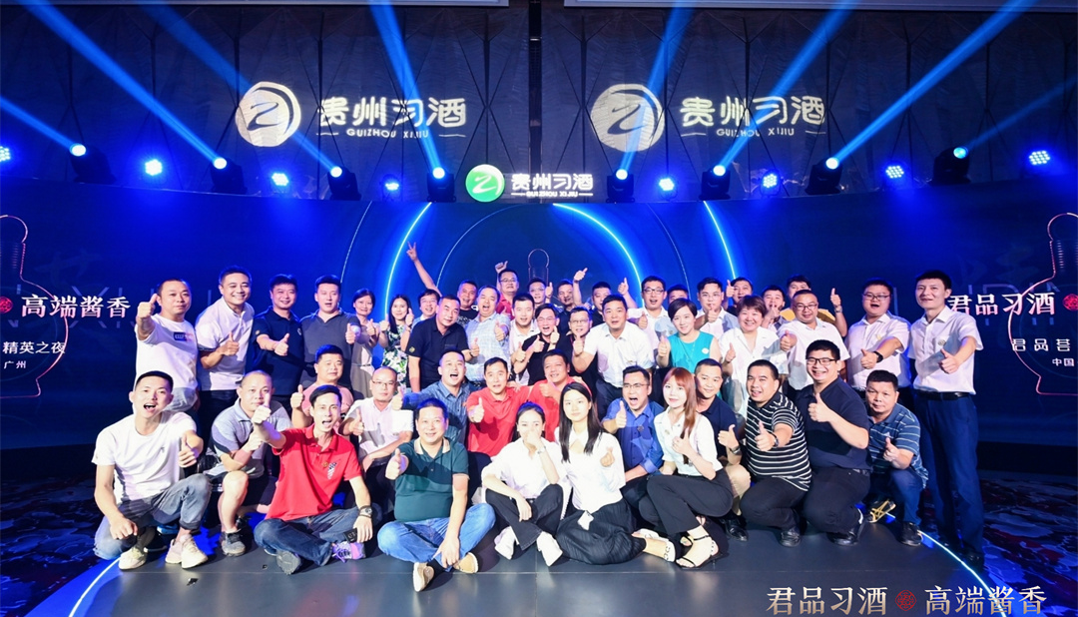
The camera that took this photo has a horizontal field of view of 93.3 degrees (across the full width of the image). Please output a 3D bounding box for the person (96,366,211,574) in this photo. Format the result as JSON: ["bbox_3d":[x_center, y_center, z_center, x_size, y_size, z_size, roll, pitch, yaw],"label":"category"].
[{"bbox_3d":[-2.125,0.829,2.811,0.600,1.000,0.620,2,-4,-27],"label":"person"}]

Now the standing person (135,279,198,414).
[{"bbox_3d":[-2.359,0.669,3.212,0.500,1.690,0.480,3,-5,-40],"label":"standing person"}]

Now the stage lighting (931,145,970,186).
[{"bbox_3d":[4.801,-1.641,5.951,0.330,0.400,0.310,0,-3,-8],"label":"stage lighting"}]

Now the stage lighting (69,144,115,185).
[{"bbox_3d":[-4.851,-1.522,5.541,0.340,0.430,0.330,0,-4,-3],"label":"stage lighting"}]

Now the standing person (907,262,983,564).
[{"bbox_3d":[2.445,0.633,3.060,0.400,1.728,0.480,1,-1,-44],"label":"standing person"}]

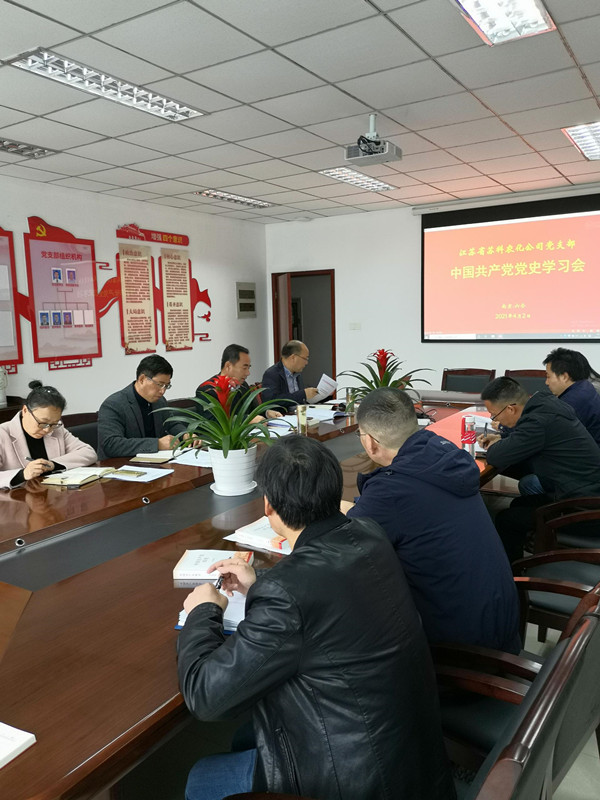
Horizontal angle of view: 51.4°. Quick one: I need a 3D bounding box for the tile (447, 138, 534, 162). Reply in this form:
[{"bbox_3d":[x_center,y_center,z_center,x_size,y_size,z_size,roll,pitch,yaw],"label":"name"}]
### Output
[{"bbox_3d":[1.559,-2.050,5.105,0.600,0.020,0.600,4,9,32],"label":"tile"}]

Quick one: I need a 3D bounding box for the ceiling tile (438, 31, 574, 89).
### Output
[{"bbox_3d":[1.093,-1.782,3.275,0.600,0.020,0.600,3,9,32],"label":"ceiling tile"}]

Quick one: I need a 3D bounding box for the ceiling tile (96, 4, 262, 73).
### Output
[{"bbox_3d":[-0.550,-1.698,2.934,0.595,0.020,0.595,3,9,32],"label":"ceiling tile"}]

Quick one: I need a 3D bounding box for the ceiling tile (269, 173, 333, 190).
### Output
[{"bbox_3d":[0.046,-2.135,6.059,0.595,0.020,0.595,3,9,32],"label":"ceiling tile"}]

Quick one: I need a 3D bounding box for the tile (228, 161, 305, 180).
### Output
[{"bbox_3d":[-0.285,-2.060,5.580,0.595,0.020,0.595,3,9,32],"label":"tile"}]

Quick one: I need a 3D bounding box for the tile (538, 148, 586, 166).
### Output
[{"bbox_3d":[2.264,-2.098,5.351,0.295,0.020,0.595,3,9,32],"label":"tile"}]

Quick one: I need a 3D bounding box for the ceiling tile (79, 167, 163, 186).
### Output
[{"bbox_3d":[-1.611,-2.041,5.704,0.595,0.020,0.595,3,9,32],"label":"ceiling tile"}]

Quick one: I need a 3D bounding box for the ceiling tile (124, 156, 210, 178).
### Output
[{"bbox_3d":[-1.109,-2.020,5.392,0.600,0.020,0.600,4,9,32],"label":"ceiling tile"}]

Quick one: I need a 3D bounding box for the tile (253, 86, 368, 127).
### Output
[{"bbox_3d":[0.084,-1.843,3.914,0.600,0.020,0.600,3,9,32],"label":"tile"}]

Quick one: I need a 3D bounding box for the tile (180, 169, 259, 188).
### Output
[{"bbox_3d":[-0.789,-2.091,5.896,0.600,0.020,0.600,3,9,32],"label":"tile"}]

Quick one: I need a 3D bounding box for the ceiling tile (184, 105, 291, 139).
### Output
[{"bbox_3d":[-0.421,-1.873,4.234,0.600,0.020,0.600,3,9,32],"label":"ceiling tile"}]

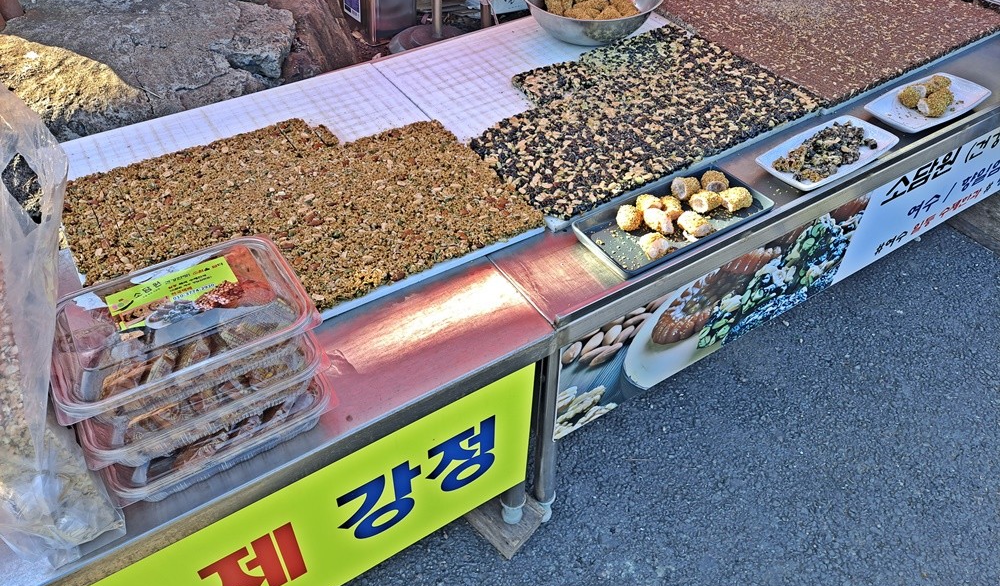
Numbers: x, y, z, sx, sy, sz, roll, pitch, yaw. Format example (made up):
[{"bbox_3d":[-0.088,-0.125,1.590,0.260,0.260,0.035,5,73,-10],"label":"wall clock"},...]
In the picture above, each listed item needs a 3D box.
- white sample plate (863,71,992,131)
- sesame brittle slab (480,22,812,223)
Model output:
[{"bbox_3d":[0.873,-0.391,1.409,0.281,0.025,0.108,-24,50,-23],"label":"white sample plate"},{"bbox_3d":[0.243,-0.368,1.357,0.653,0.018,0.468,-24,50,-23],"label":"sesame brittle slab"}]

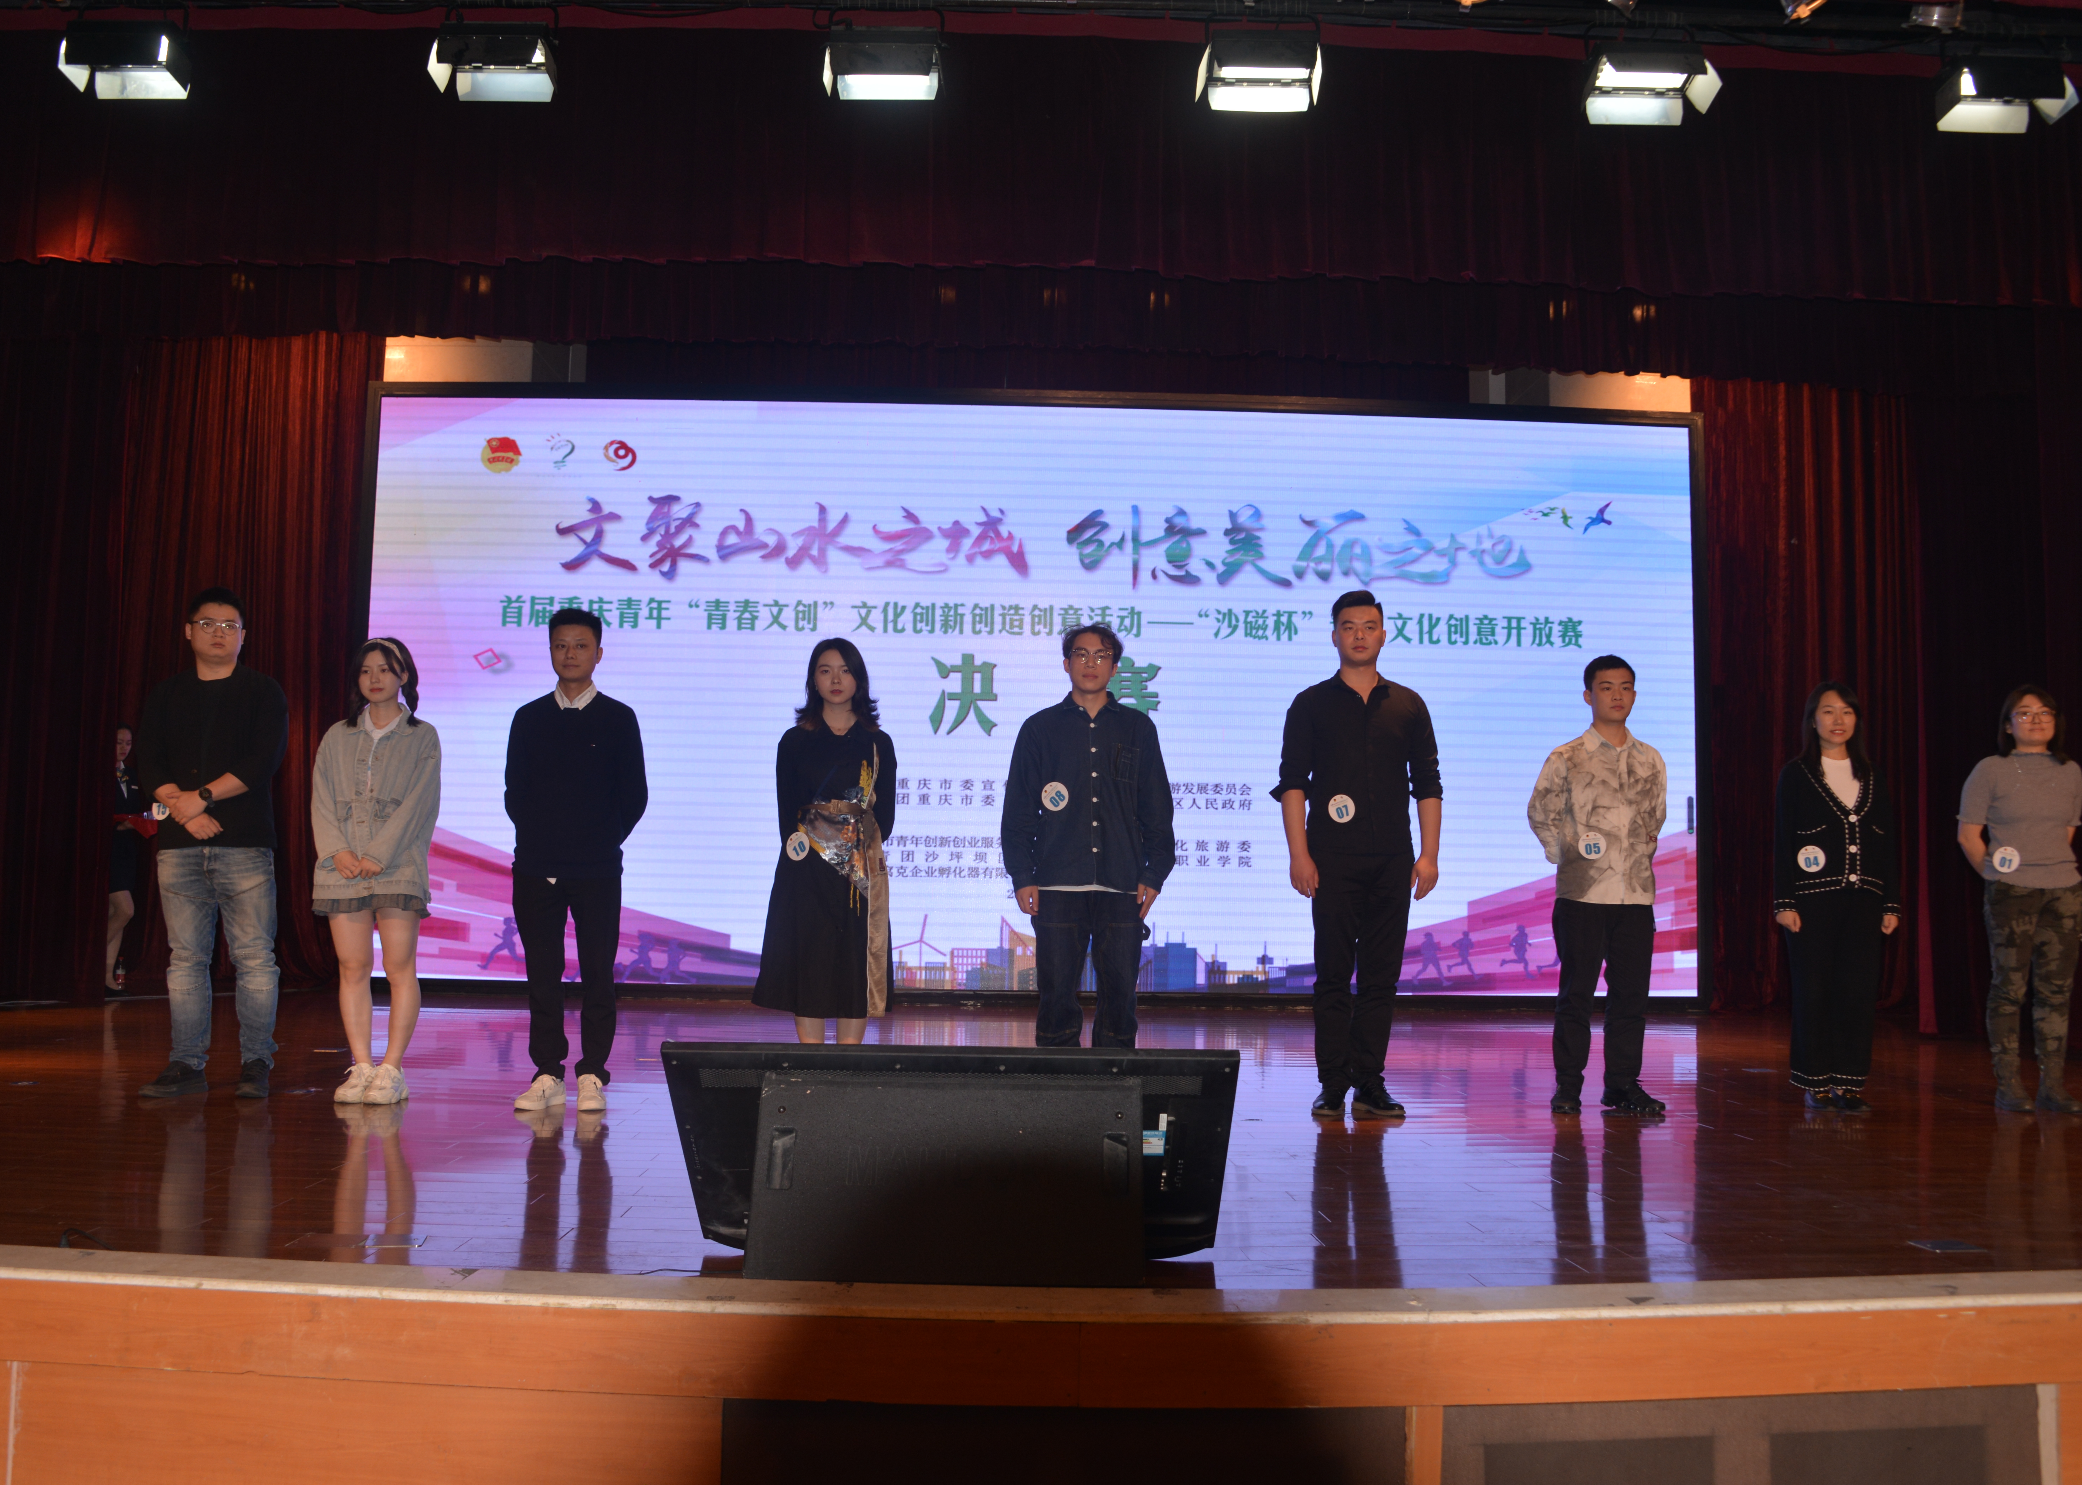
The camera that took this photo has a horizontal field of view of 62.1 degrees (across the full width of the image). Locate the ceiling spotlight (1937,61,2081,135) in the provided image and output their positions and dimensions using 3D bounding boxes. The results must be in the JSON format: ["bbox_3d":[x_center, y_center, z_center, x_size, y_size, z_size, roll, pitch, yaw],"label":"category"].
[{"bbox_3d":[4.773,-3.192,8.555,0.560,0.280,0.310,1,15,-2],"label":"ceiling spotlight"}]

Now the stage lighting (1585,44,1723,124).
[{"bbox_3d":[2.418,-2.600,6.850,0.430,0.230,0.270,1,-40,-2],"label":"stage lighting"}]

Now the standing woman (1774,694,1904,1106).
[{"bbox_3d":[3.016,0.572,6.610,0.470,1.608,0.320,1,-5,-2],"label":"standing woman"}]

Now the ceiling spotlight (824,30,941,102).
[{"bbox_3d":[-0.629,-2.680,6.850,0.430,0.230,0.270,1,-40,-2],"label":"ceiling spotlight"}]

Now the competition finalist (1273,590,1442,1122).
[{"bbox_3d":[1.129,0.377,6.211,0.610,1.867,0.360,1,-5,-2],"label":"competition finalist"}]

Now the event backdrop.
[{"bbox_3d":[0.011,-0.314,11.275,8.700,3.850,0.180,1,-5,-2],"label":"event backdrop"}]

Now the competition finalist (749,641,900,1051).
[{"bbox_3d":[-0.765,0.455,6.120,0.500,1.670,0.330,1,-5,0],"label":"competition finalist"}]

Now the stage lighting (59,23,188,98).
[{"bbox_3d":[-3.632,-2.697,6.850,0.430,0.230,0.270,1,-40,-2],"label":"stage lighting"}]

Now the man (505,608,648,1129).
[{"bbox_3d":[-1.599,0.391,6.000,0.500,1.716,0.370,1,-5,-6],"label":"man"}]

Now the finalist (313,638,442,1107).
[{"bbox_3d":[-2.315,0.435,6.091,0.460,1.620,0.360,1,-5,-2],"label":"finalist"}]

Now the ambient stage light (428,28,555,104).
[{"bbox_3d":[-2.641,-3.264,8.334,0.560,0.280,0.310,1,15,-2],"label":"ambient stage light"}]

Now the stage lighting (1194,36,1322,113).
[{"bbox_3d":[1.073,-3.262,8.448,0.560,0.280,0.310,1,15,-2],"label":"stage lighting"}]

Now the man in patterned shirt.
[{"bbox_3d":[2.041,0.517,6.320,0.460,1.670,0.340,1,-5,1],"label":"man in patterned shirt"}]

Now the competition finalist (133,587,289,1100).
[{"bbox_3d":[-2.944,0.341,6.190,0.560,1.804,0.400,2,-5,-10],"label":"competition finalist"}]

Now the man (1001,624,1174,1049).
[{"bbox_3d":[0.170,0.438,6.140,0.600,1.710,0.320,1,-5,-1],"label":"man"}]

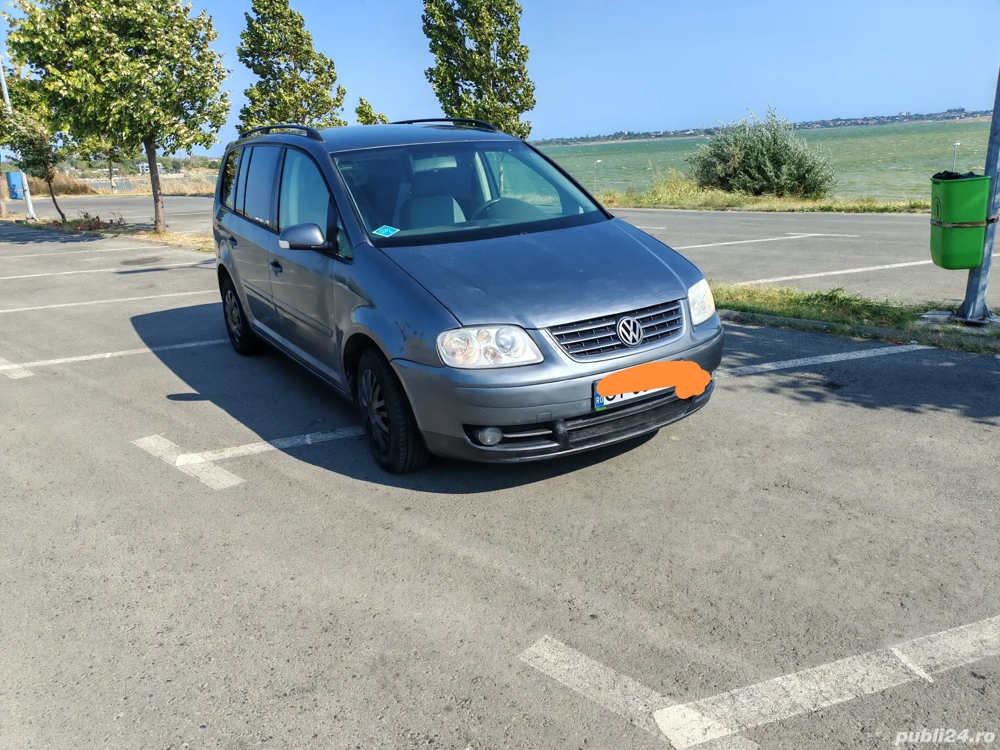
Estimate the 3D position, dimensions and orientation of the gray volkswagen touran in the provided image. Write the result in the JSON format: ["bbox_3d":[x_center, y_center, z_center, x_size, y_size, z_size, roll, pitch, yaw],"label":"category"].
[{"bbox_3d":[-0.576,-0.788,5.025,1.840,1.650,4.390,-13,20,-30],"label":"gray volkswagen touran"}]

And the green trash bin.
[{"bbox_3d":[3.290,-1.095,5.620,0.290,0.635,0.360,-1,17,12],"label":"green trash bin"}]

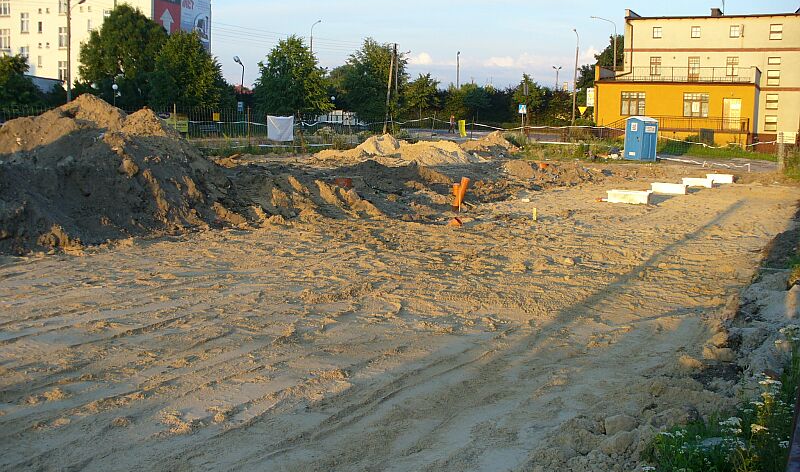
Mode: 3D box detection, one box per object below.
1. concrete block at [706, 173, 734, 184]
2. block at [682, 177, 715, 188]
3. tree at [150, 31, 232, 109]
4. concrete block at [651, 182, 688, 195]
[{"bbox_3d":[11.619,-2.098,31.000,1.000,0.310,0.420,5,9,20],"label":"concrete block"},{"bbox_3d":[8.506,-1.529,24.382,0.820,0.270,0.420,5,9,28],"label":"block"},{"bbox_3d":[-17.395,-12.831,71.000,6.700,8.100,6.500,0,9,-14],"label":"tree"},{"bbox_3d":[6.968,-1.237,22.081,0.840,0.280,0.420,5,9,28],"label":"concrete block"}]

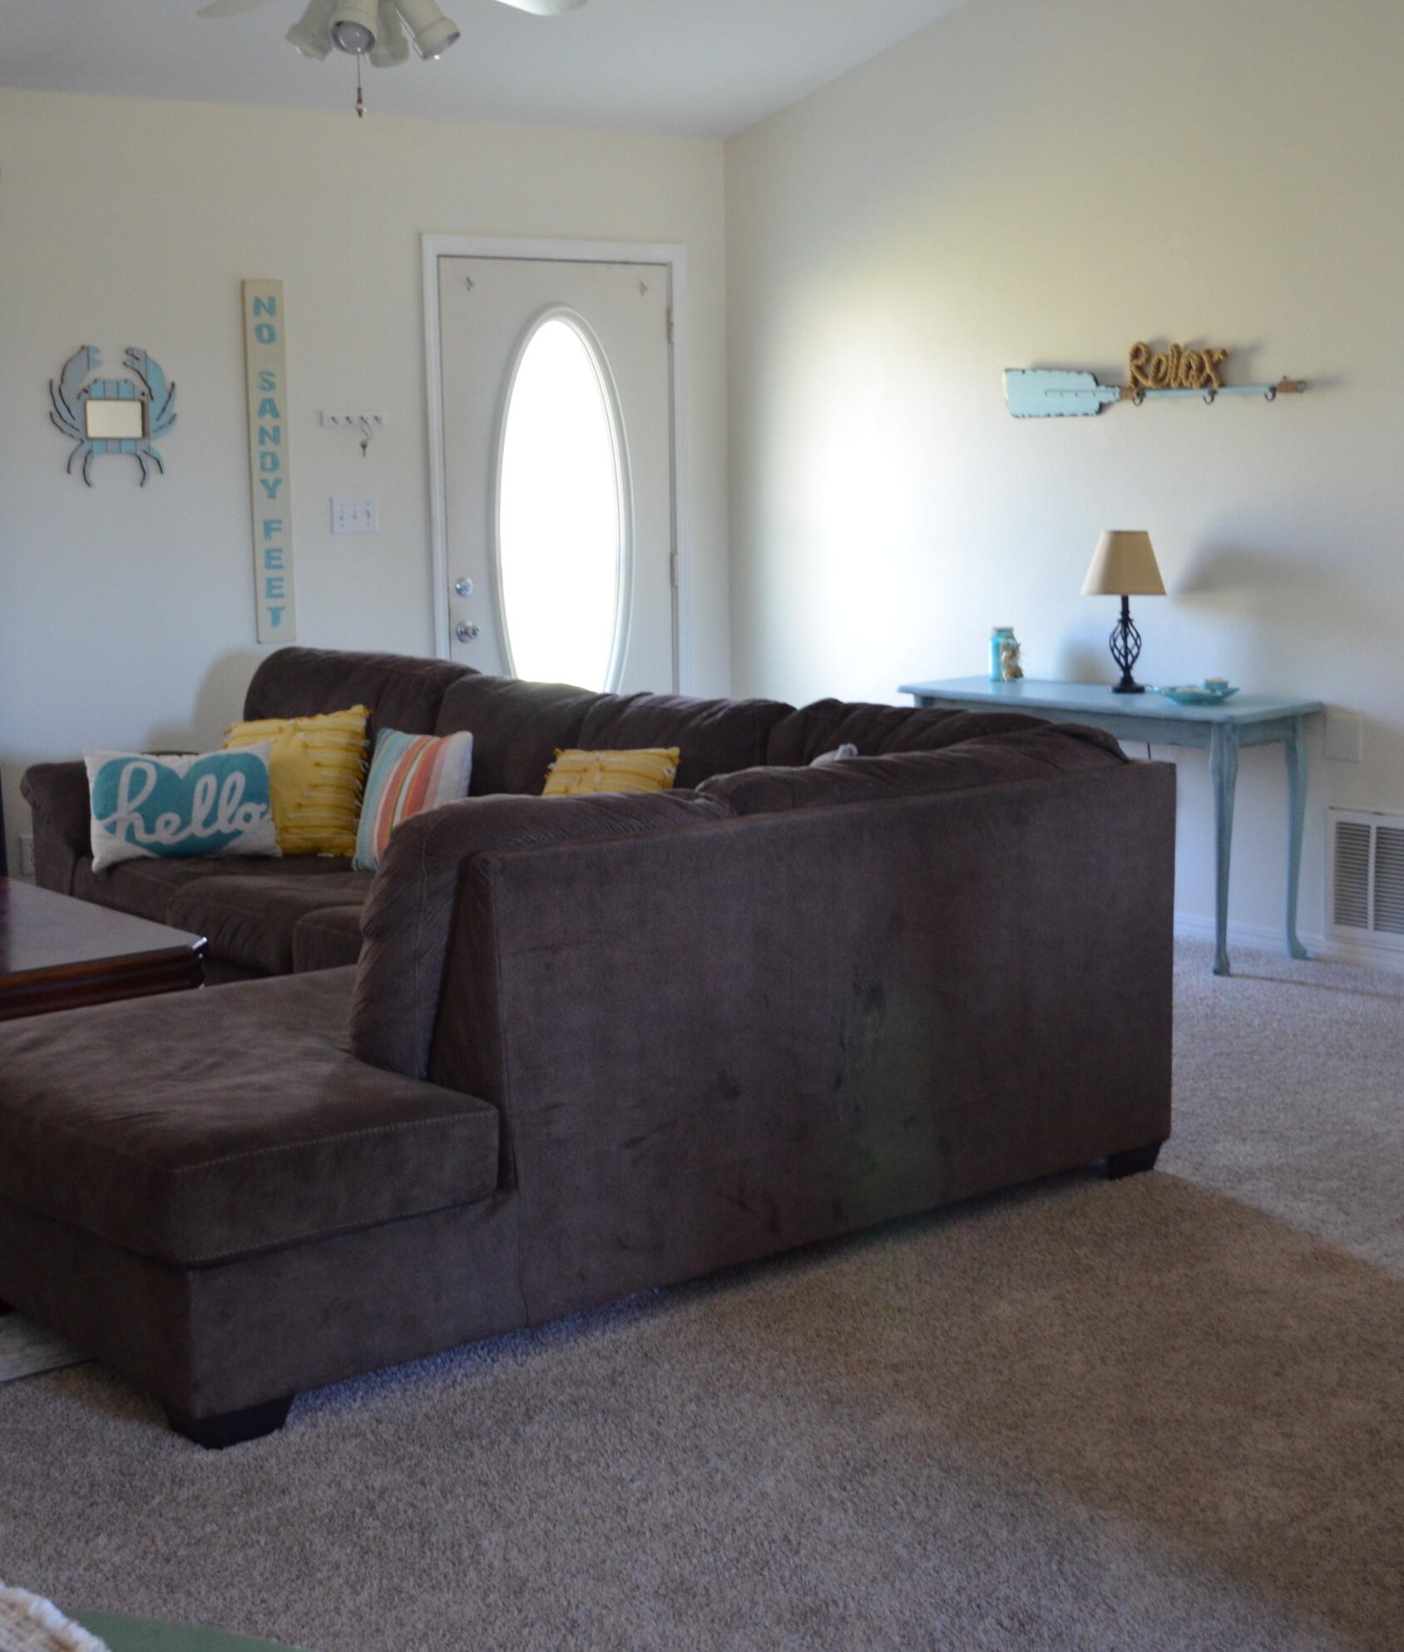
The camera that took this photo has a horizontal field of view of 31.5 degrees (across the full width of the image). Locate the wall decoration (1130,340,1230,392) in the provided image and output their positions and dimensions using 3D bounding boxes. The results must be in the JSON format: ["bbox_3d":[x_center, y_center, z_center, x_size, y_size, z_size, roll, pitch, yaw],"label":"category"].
[{"bbox_3d":[1.324,-1.286,6.942,0.030,0.140,0.350,-8,12,-39],"label":"wall decoration"}]

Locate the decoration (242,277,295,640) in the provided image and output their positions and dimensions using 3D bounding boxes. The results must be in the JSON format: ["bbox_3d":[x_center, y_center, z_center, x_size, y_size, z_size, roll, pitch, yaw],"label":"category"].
[{"bbox_3d":[-1.304,-1.090,7.506,0.142,1.079,0.025,-8,12,-38],"label":"decoration"}]

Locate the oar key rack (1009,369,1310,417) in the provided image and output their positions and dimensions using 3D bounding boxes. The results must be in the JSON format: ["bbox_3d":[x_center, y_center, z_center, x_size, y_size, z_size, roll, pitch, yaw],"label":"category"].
[{"bbox_3d":[1.257,-1.233,7.050,0.050,0.142,1.110,-8,12,-39],"label":"oar key rack"}]

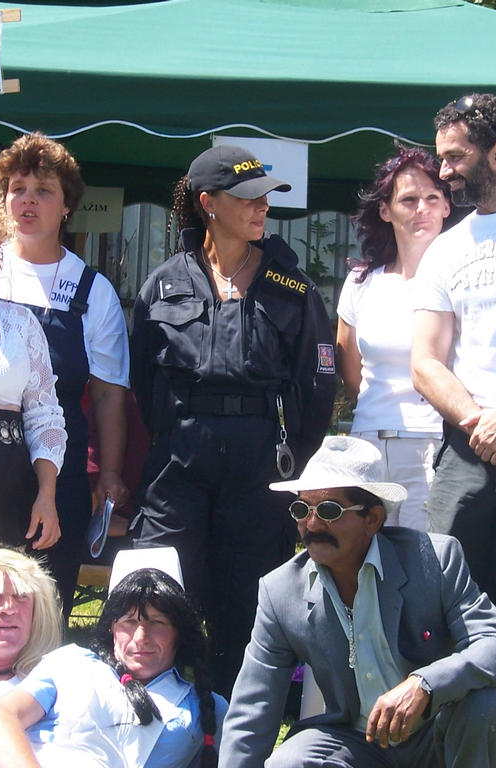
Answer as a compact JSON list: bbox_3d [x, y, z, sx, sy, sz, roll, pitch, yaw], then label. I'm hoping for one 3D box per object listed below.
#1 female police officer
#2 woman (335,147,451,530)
[{"bbox_3d":[-0.040,0.245,6.800,0.530,1.710,0.350,0,2,-1],"label":"female police officer"},{"bbox_3d":[0.410,0.220,7.000,0.450,1.690,0.300,0,2,10],"label":"woman"}]

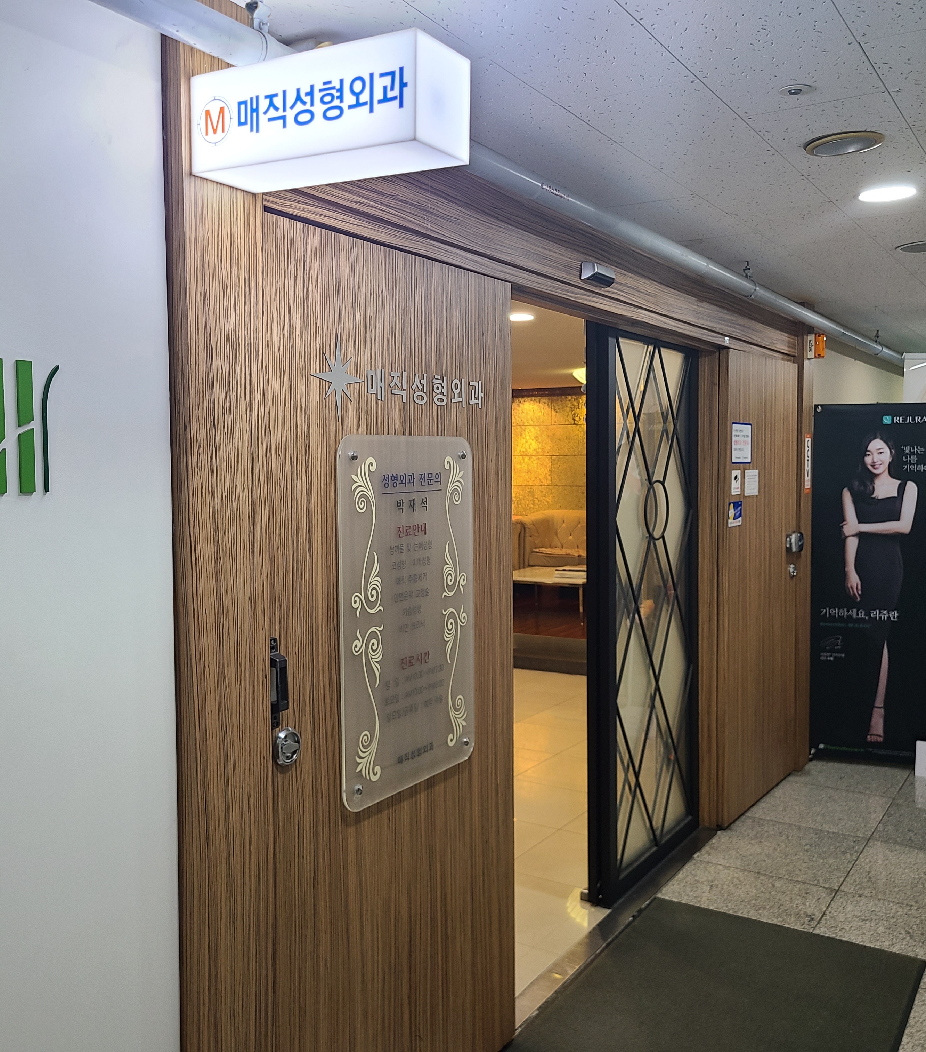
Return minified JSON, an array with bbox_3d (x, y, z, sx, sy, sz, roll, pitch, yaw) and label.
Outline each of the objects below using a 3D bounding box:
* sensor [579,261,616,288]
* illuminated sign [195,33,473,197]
[{"bbox_3d":[0.400,-0.726,3.053,0.047,0.055,0.170,2,5,31],"label":"sensor"},{"bbox_3d":[-0.210,-0.627,1.627,0.425,0.150,0.148,4,6,31],"label":"illuminated sign"}]

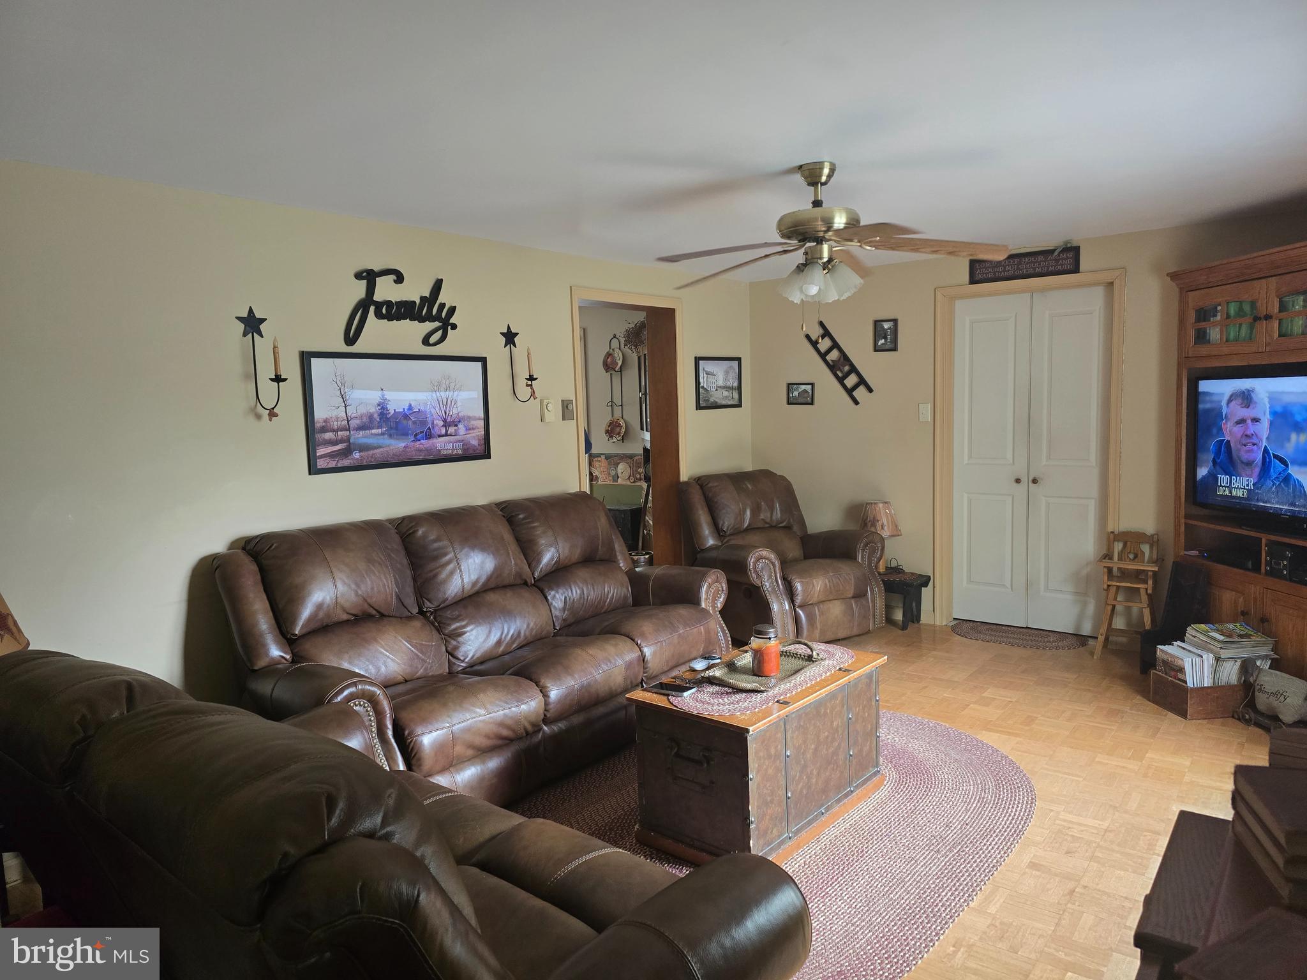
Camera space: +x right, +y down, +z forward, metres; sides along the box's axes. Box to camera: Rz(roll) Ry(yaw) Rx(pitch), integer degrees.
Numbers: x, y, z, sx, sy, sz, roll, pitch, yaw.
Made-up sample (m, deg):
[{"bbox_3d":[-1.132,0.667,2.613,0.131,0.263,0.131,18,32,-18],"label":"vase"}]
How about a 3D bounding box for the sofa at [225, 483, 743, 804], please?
[{"bbox_3d":[-0.618,0.605,3.782,0.980,1.030,2.260,3,8,40],"label":"sofa"}]

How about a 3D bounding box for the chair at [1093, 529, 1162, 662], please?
[{"bbox_3d":[2.589,0.577,4.701,0.310,0.700,0.270,3,8,38],"label":"chair"}]

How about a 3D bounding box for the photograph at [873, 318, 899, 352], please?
[{"bbox_3d":[1.495,-0.994,5.599,0.163,0.204,0.020,3,7,38],"label":"photograph"}]

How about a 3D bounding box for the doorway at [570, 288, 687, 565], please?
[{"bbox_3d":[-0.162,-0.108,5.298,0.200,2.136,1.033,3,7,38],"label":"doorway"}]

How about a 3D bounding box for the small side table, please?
[{"bbox_3d":[1.508,0.704,5.617,0.500,0.320,0.220,3,8,38],"label":"small side table"}]

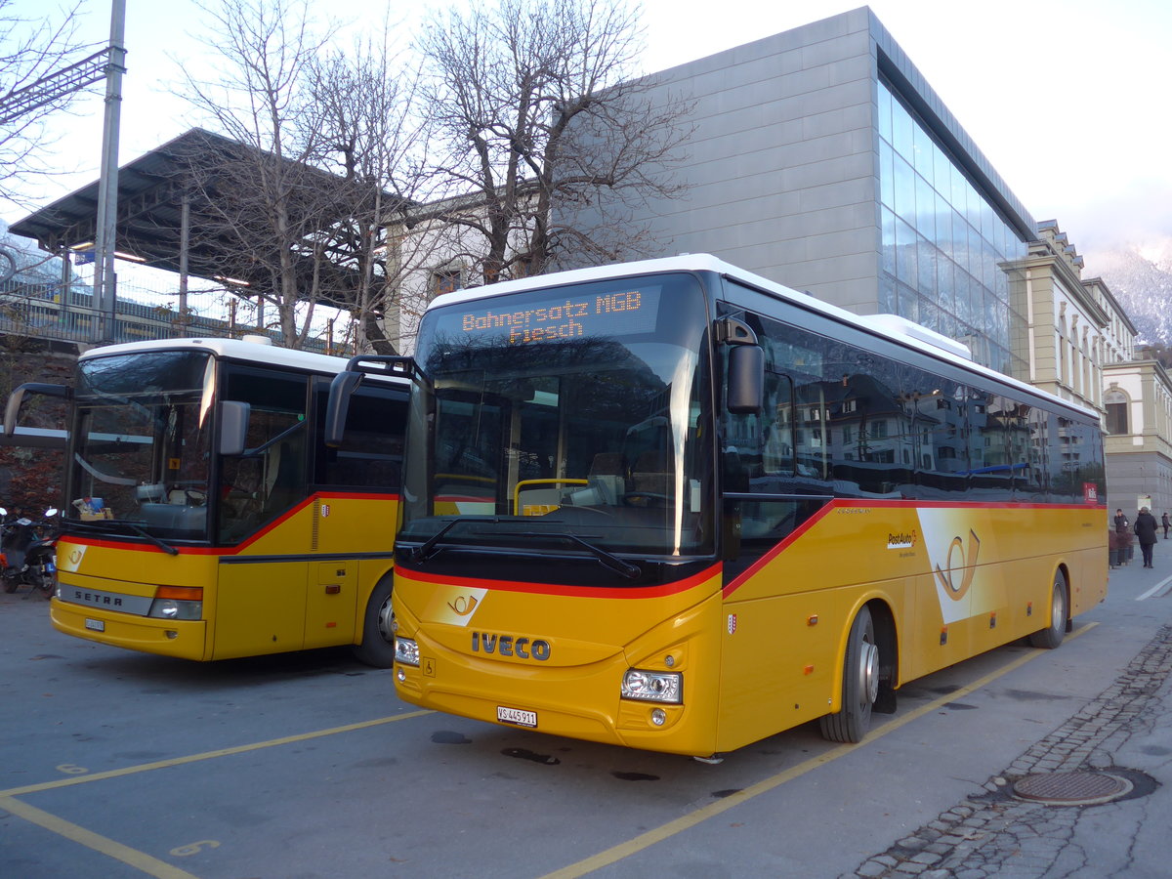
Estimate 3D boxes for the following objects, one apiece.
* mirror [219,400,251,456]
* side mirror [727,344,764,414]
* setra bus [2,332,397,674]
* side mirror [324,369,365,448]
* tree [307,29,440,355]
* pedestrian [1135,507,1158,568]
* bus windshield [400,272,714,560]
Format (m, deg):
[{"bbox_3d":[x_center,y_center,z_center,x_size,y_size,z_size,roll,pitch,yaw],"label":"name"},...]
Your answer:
[{"bbox_3d":[-2.997,-0.096,8.381,0.250,0.450,0.140,-1,-4,26],"label":"mirror"},{"bbox_3d":[0.879,-0.331,5.408,0.190,0.380,0.130,-1,-4,26],"label":"side mirror"},{"bbox_3d":[-0.878,0.976,13.533,2.680,3.220,11.700,-3,-5,38],"label":"setra bus"},{"bbox_3d":[-1.695,-0.209,6.886,0.180,0.520,0.250,3,-5,-30],"label":"side mirror"},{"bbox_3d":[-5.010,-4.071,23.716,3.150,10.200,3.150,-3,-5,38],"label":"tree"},{"bbox_3d":[16.291,2.817,28.459,0.580,1.780,0.400,-1,-4,21],"label":"pedestrian"},{"bbox_3d":[-0.313,-0.136,6.321,2.420,1.650,0.340,-3,-10,38],"label":"bus windshield"}]

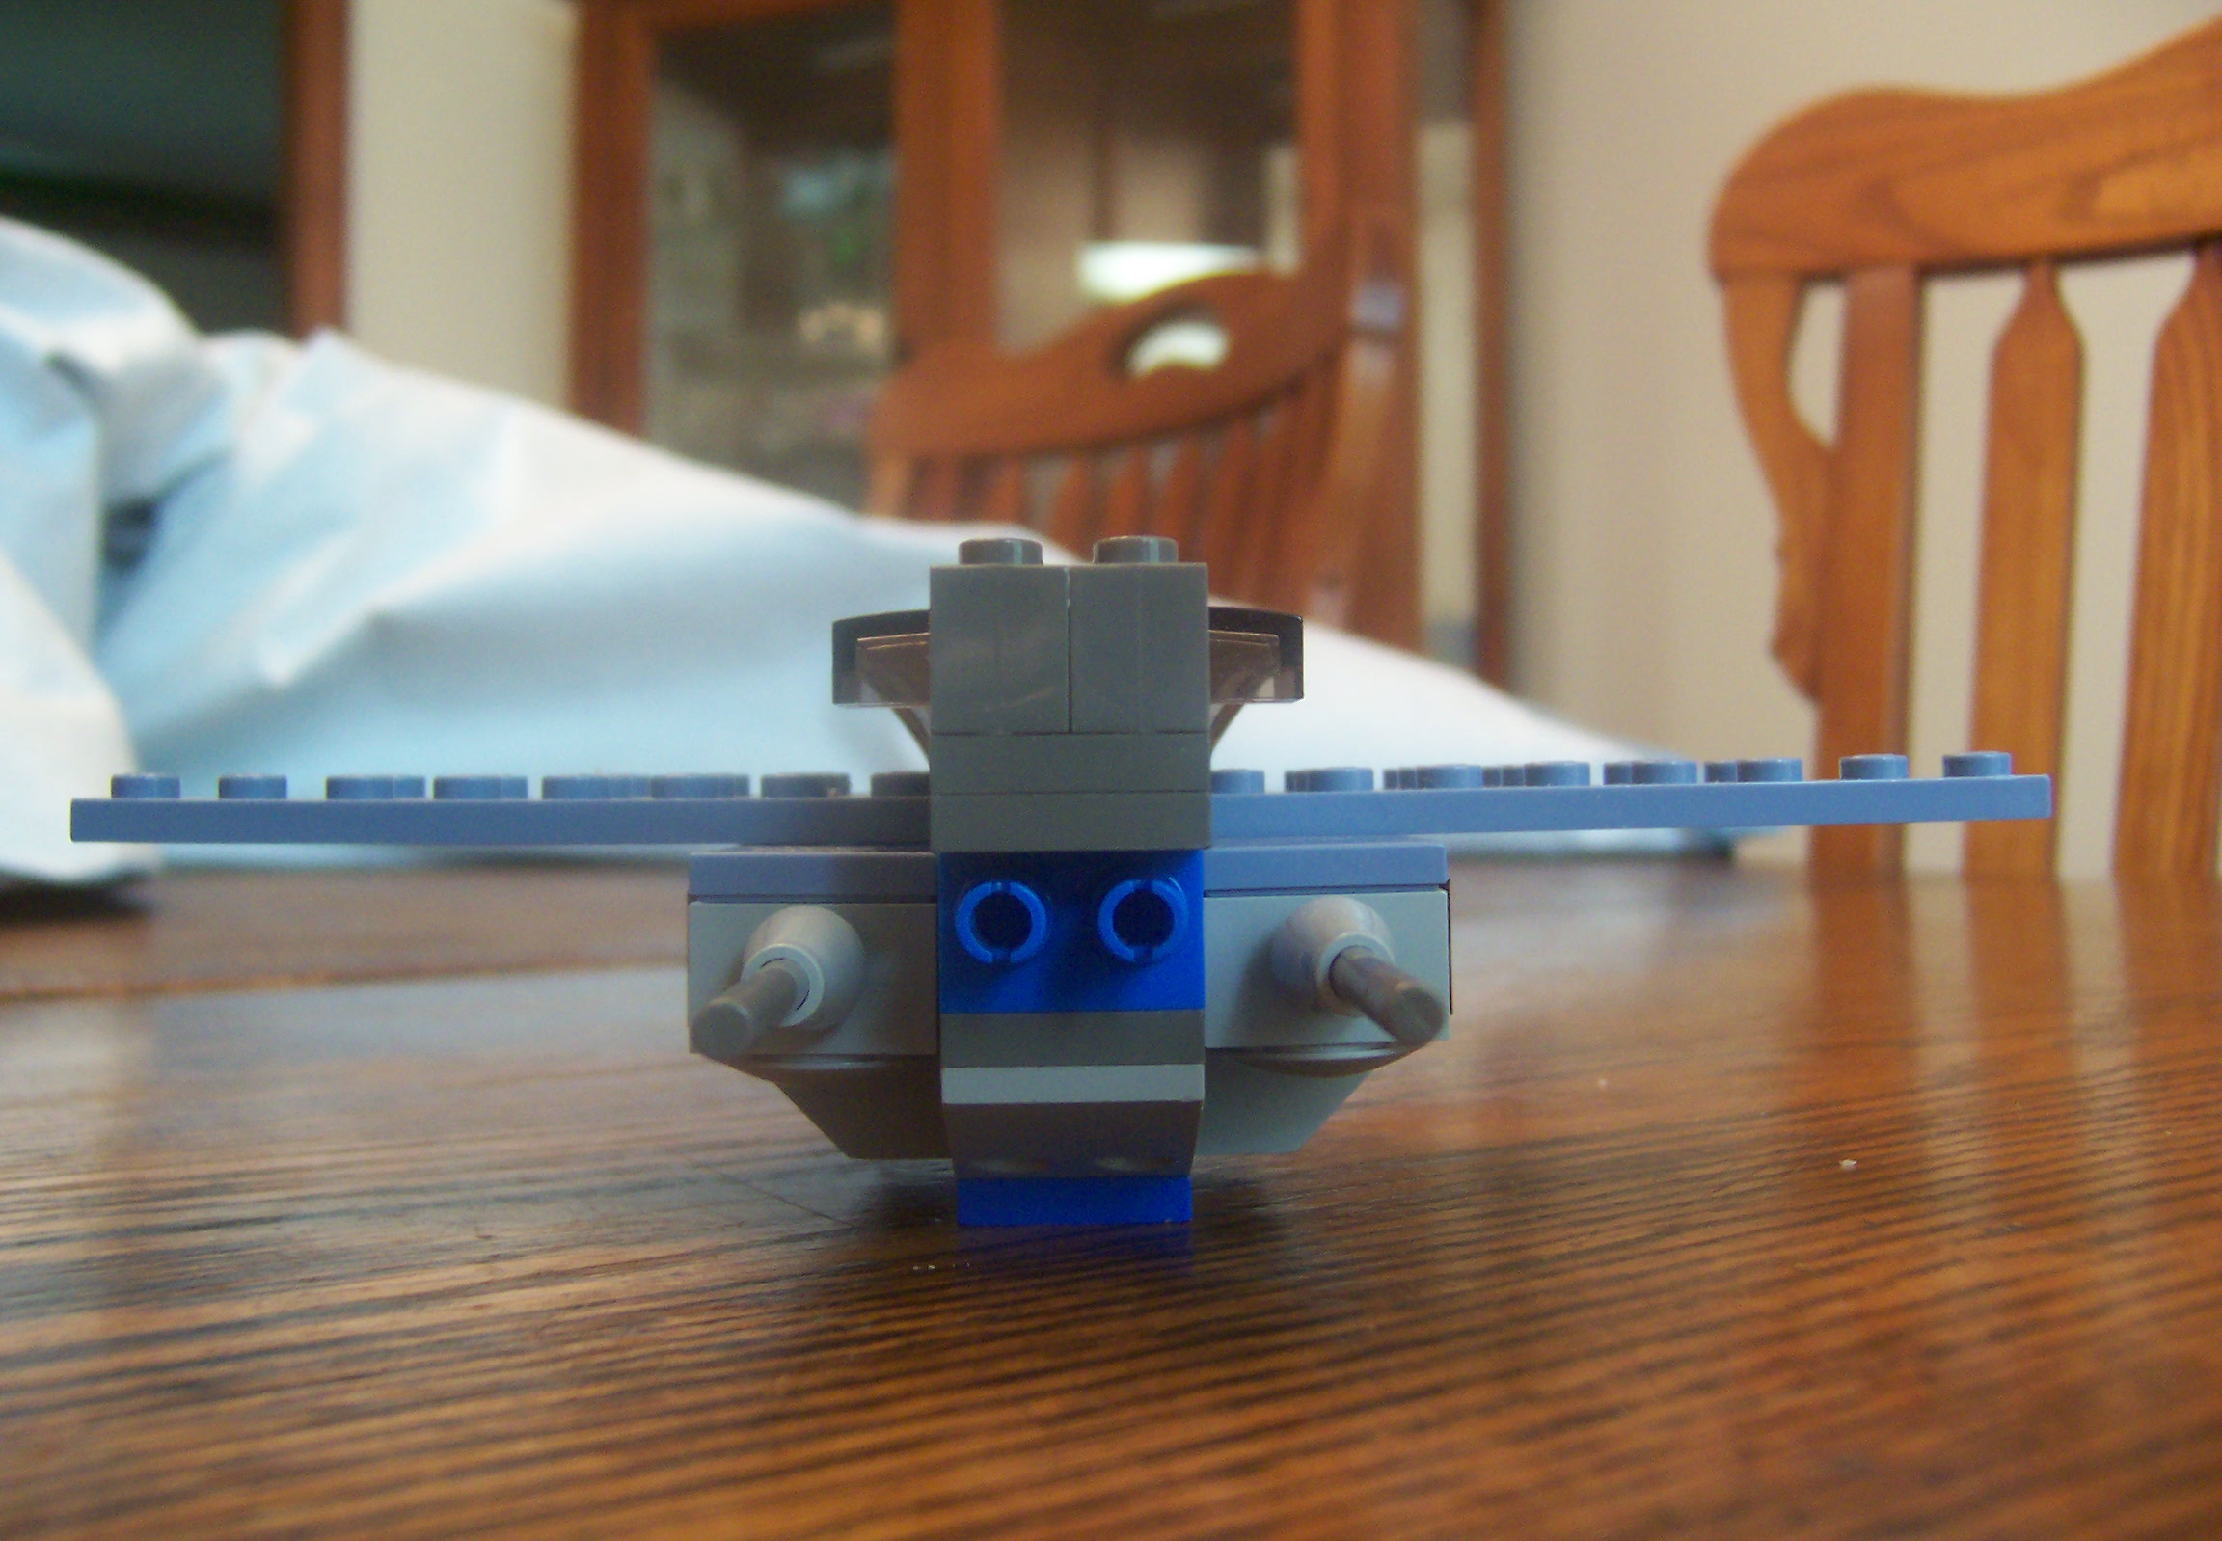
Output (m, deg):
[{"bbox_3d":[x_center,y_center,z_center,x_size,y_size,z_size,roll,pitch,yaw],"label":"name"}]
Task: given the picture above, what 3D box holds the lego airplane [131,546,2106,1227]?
[{"bbox_3d":[-0.003,0.009,0.159,0.144,0.043,0.107,-1,-1,-1],"label":"lego airplane"}]

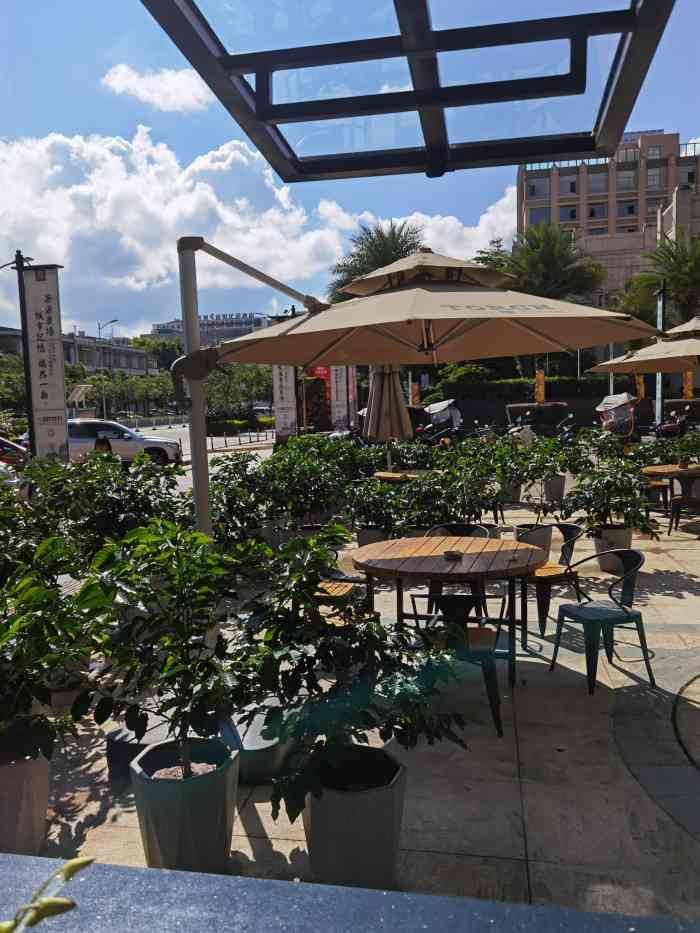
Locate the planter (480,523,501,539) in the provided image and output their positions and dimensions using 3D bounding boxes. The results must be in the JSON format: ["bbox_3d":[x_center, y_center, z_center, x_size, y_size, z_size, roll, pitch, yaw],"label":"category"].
[{"bbox_3d":[1.455,0.878,8.068,0.410,0.440,0.410,-2,4,0],"label":"planter"}]

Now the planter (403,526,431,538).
[{"bbox_3d":[0.764,0.893,8.071,0.410,0.450,0.410,-1,4,0],"label":"planter"}]

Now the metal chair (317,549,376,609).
[{"bbox_3d":[-0.036,0.962,5.357,0.500,0.760,0.500,0,5,20],"label":"metal chair"}]

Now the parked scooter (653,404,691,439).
[{"bbox_3d":[9.574,-0.946,21.818,1.750,1.220,0.700,-5,6,-35],"label":"parked scooter"}]

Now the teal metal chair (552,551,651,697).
[{"bbox_3d":[1.617,0.960,4.604,0.520,0.770,0.550,-3,4,-14],"label":"teal metal chair"}]

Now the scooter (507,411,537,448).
[{"bbox_3d":[4.852,-0.738,20.821,0.700,1.220,1.750,3,7,45],"label":"scooter"}]

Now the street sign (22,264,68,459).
[{"bbox_3d":[-7.251,-2.210,17.369,0.900,5.013,0.180,-2,4,-3],"label":"street sign"}]

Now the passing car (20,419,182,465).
[{"bbox_3d":[-7.989,-0.723,23.705,4.700,1.700,1.870,-2,5,0],"label":"passing car"}]

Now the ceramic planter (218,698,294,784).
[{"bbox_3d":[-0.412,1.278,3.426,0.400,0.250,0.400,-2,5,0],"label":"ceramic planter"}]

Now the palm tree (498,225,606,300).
[{"bbox_3d":[7.720,-4.952,27.701,4.200,8.320,4.200,-2,5,0],"label":"palm tree"}]

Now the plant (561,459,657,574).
[{"bbox_3d":[2.805,0.493,7.814,1.020,1.183,0.950,-1,4,0],"label":"plant"}]

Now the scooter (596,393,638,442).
[{"bbox_3d":[7.432,-1.068,20.298,1.750,1.830,0.750,-5,6,-35],"label":"scooter"}]

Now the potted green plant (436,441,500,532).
[{"bbox_3d":[1.324,0.431,8.007,0.740,1.353,0.720,-1,4,0],"label":"potted green plant"}]

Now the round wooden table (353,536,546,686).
[{"bbox_3d":[0.677,0.968,4.994,1.300,0.750,1.300,-2,4,0],"label":"round wooden table"}]

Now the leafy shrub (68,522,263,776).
[{"bbox_3d":[-0.676,0.683,2.735,0.710,0.940,0.680,-2,4,0],"label":"leafy shrub"}]

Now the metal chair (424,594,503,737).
[{"bbox_3d":[0.600,1.014,4.003,0.520,0.750,0.510,-1,5,10],"label":"metal chair"}]

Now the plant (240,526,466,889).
[{"bbox_3d":[0.029,0.880,2.724,0.840,1.316,0.800,-1,4,0],"label":"plant"}]

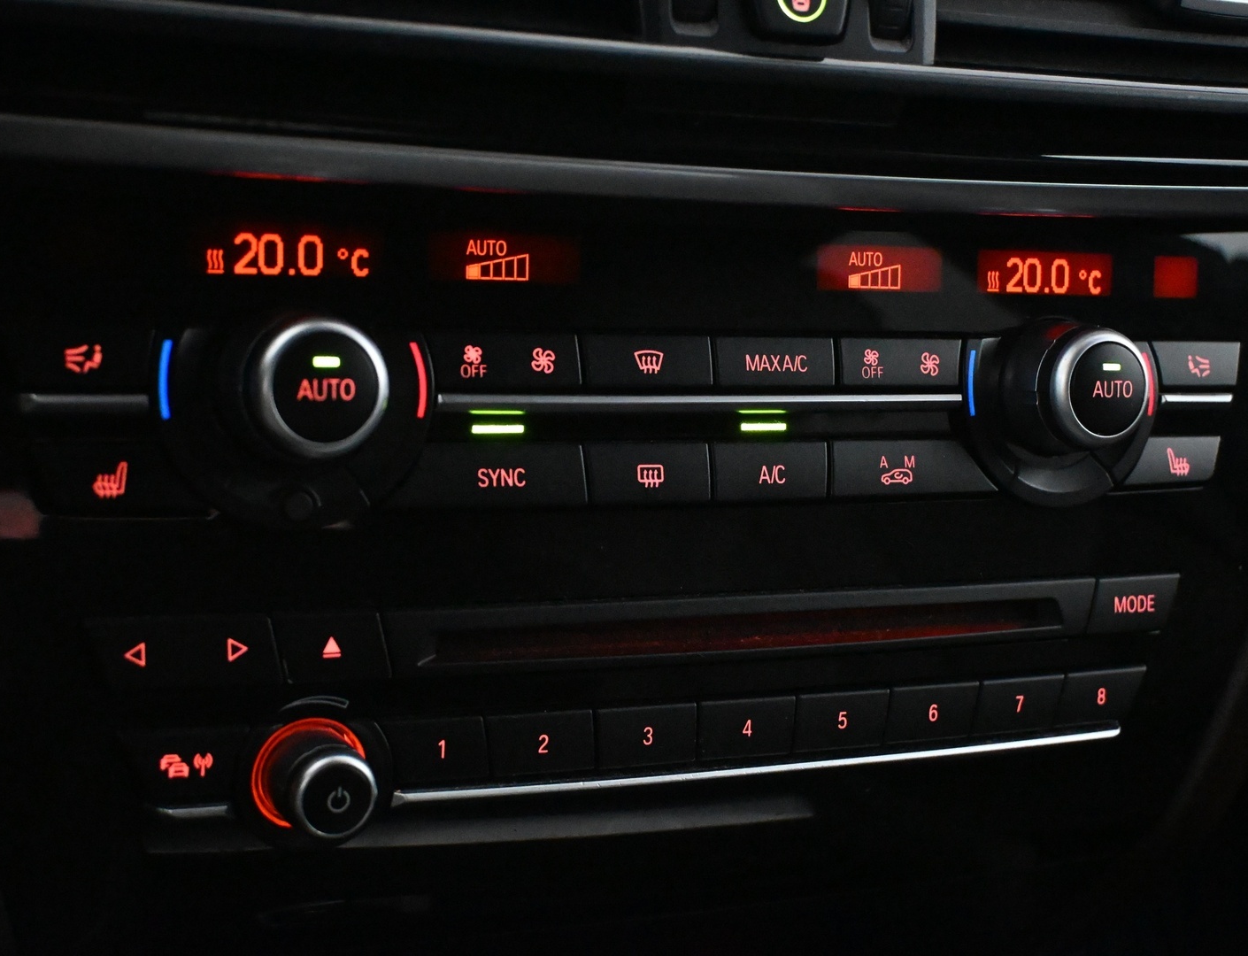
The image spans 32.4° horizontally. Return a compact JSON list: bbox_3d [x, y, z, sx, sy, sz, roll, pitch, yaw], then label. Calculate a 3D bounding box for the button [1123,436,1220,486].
[{"bbox_3d":[0.104,-0.004,0.416,0.023,0.009,0.007,-1,8,-27],"label":"button"}]

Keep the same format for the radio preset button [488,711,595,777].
[{"bbox_3d":[-0.015,0.044,0.357,0.019,0.011,0.004,-1,8,-27],"label":"radio preset button"}]

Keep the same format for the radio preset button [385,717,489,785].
[{"bbox_3d":[-0.032,0.044,0.353,0.019,0.011,0.007,-1,8,-27],"label":"radio preset button"}]

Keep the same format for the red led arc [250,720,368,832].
[{"bbox_3d":[-0.049,0.046,0.337,0.018,0.018,0.003,-1,10,-27],"label":"red led arc"}]

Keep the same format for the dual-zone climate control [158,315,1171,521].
[{"bbox_3d":[0.019,-0.009,0.362,0.195,0.033,0.020,-1,8,-27],"label":"dual-zone climate control"}]

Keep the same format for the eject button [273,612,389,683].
[{"bbox_3d":[-0.048,0.027,0.342,0.020,0.011,0.007,-1,8,-27],"label":"eject button"}]

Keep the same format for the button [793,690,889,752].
[{"bbox_3d":[0.038,0.043,0.383,0.019,0.011,0.004,-1,8,-27],"label":"button"}]

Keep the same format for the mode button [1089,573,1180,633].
[{"bbox_3d":[0.097,0.024,0.416,0.021,0.011,0.007,-1,8,-27],"label":"mode button"}]

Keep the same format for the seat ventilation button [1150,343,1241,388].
[{"bbox_3d":[0.107,-0.022,0.406,0.022,0.009,0.004,-1,4,-27],"label":"seat ventilation button"}]

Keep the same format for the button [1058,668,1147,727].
[{"bbox_3d":[0.091,0.042,0.415,0.021,0.011,0.007,-1,8,-27],"label":"button"}]

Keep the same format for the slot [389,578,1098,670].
[{"bbox_3d":[0.024,0.025,0.380,0.144,0.011,0.010,-1,8,-27],"label":"slot"}]

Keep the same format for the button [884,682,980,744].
[{"bbox_3d":[0.055,0.042,0.392,0.019,0.011,0.004,-1,8,-27],"label":"button"}]

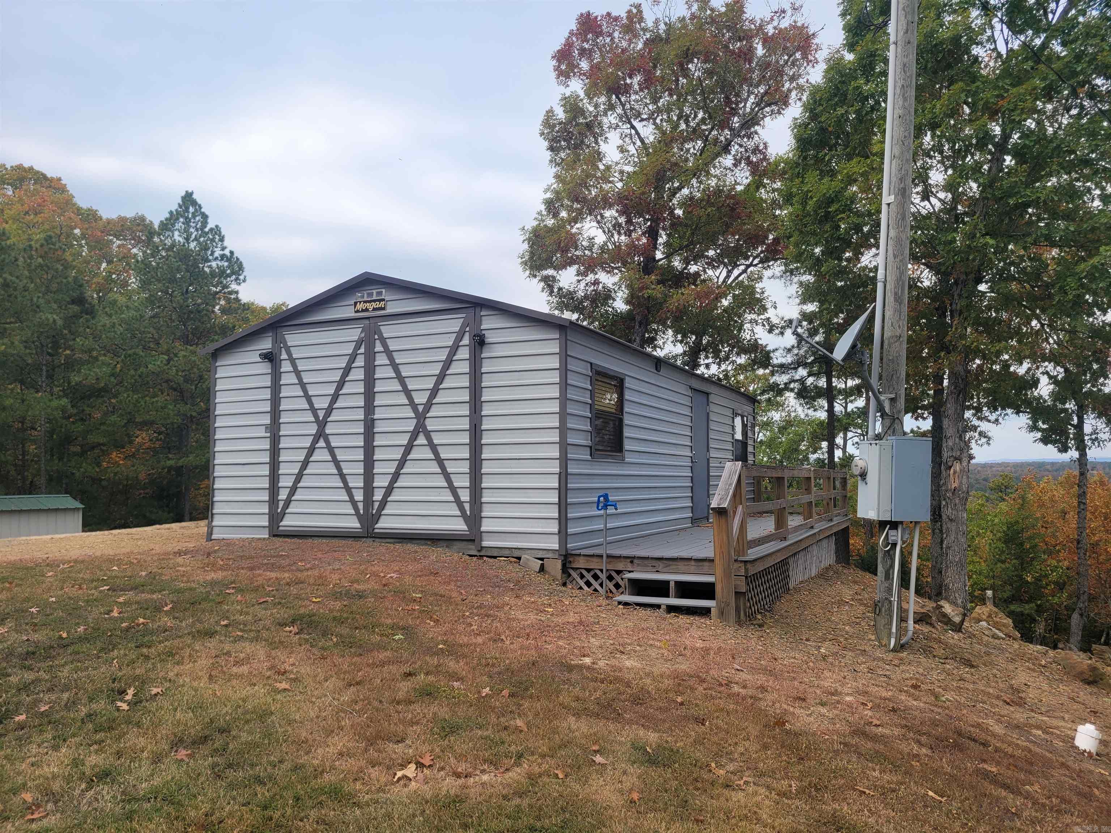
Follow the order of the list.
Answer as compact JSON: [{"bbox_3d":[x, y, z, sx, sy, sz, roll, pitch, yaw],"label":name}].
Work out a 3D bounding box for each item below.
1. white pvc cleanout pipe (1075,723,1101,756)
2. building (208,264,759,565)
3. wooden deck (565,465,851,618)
[{"bbox_3d":[2.841,1.724,4.450,0.138,0.155,0.138,15,-7,31],"label":"white pvc cleanout pipe"},{"bbox_3d":[-0.257,0.223,13.417,5.129,3.167,8.877,-2,-5,26],"label":"building"},{"bbox_3d":[2.830,1.475,11.900,1.795,1.498,9.734,-2,-5,26],"label":"wooden deck"}]

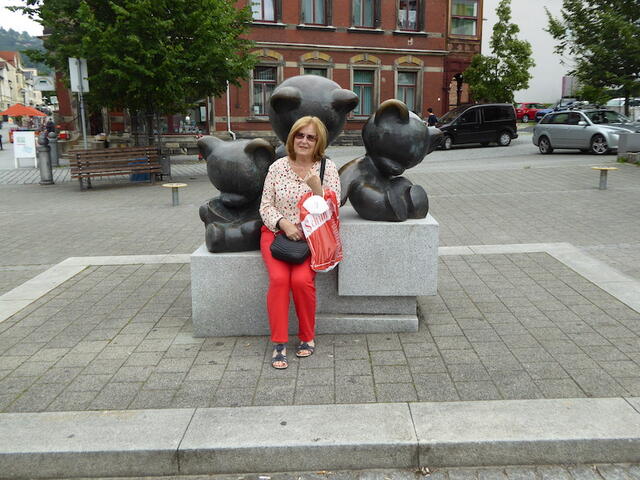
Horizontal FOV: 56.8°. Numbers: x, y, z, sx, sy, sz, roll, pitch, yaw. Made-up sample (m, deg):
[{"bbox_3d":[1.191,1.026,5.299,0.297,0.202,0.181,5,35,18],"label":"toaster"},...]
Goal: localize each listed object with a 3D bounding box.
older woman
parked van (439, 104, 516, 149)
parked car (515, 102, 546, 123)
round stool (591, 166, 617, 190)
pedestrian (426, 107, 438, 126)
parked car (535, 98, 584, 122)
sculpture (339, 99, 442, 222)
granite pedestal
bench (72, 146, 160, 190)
[{"bbox_3d":[-0.096,-0.035,3.433,0.485,1.333,0.758,1,12,3],"label":"older woman"},{"bbox_3d":[6.660,-5.094,26.317,4.400,1.820,1.800,-3,12,-12],"label":"parked van"},{"bbox_3d":[16.450,-9.794,45.662,4.200,1.470,1.760,-6,14,-26],"label":"parked car"},{"bbox_3d":[4.588,-0.978,9.507,0.430,0.345,0.430,0,12,0],"label":"round stool"},{"bbox_3d":[5.119,-5.130,26.821,0.420,1.700,0.500,10,16,40],"label":"pedestrian"},{"bbox_3d":[16.600,-8.419,38.695,4.400,1.650,1.830,-5,13,-22],"label":"parked car"},{"bbox_3d":[0.439,-0.524,3.782,0.657,0.768,0.525,4,13,19],"label":"sculpture"},{"bbox_3d":[-0.040,0.181,3.965,1.515,0.717,0.758,0,12,0],"label":"granite pedestal"},{"bbox_3d":[-4.100,-1.434,11.812,1.800,0.800,0.580,-7,13,-21],"label":"bench"}]

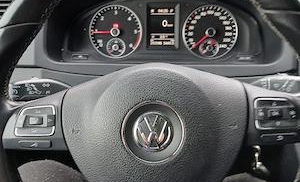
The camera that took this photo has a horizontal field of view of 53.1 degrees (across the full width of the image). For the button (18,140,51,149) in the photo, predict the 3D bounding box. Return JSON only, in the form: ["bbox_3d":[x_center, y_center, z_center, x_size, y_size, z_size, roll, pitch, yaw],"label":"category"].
[{"bbox_3d":[-0.124,0.058,0.325,0.034,0.009,0.007,-2,10,3],"label":"button"}]

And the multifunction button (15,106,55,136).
[{"bbox_3d":[-0.124,0.033,0.324,0.042,0.033,0.010,-2,2,3],"label":"multifunction button"}]

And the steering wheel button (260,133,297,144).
[{"bbox_3d":[0.134,0.049,0.311,0.036,0.009,0.007,-2,10,3],"label":"steering wheel button"}]

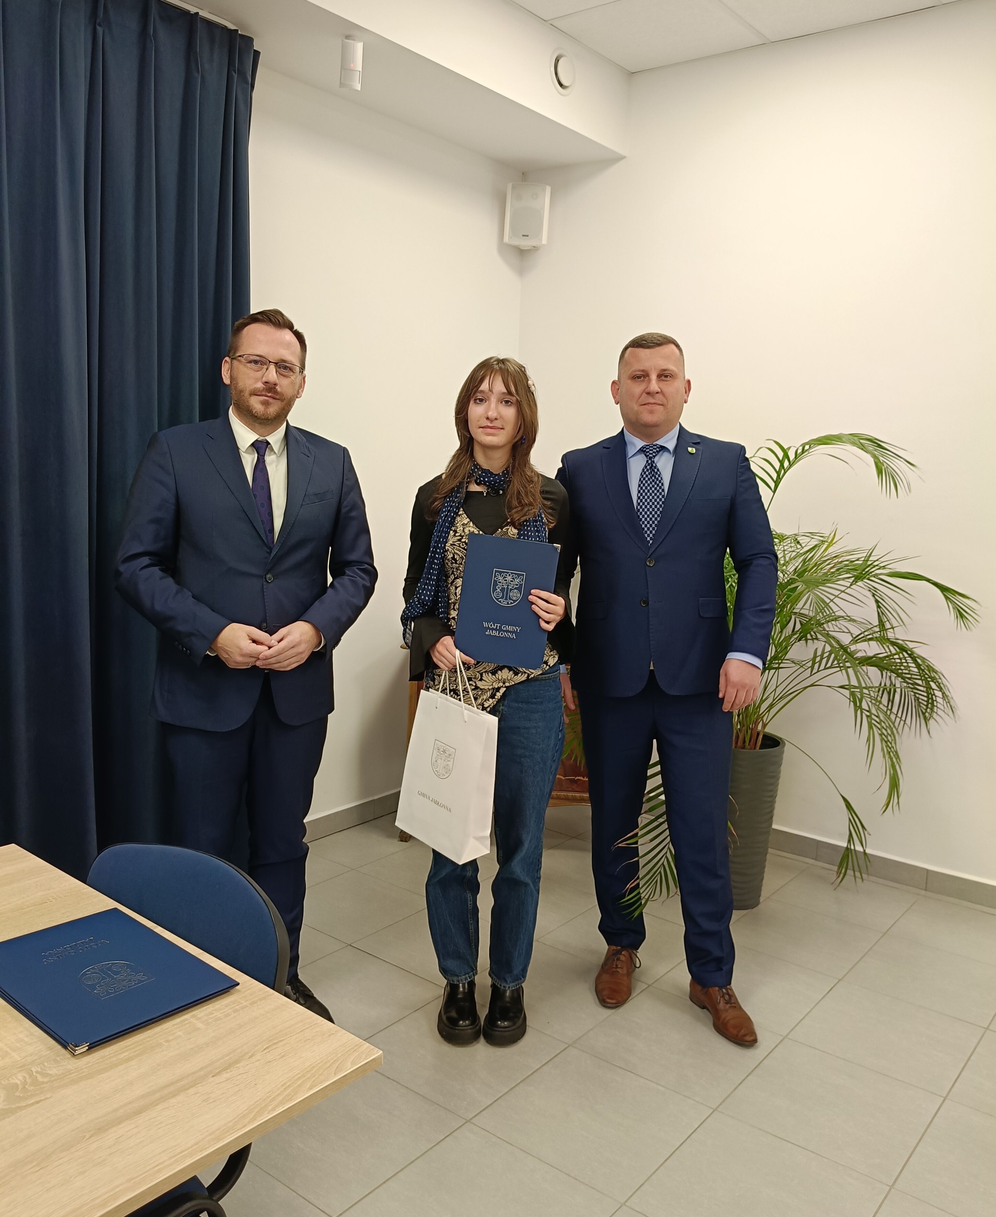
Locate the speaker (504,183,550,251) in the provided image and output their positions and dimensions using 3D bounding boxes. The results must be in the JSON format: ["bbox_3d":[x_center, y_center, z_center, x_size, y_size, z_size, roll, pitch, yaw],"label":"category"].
[{"bbox_3d":[0.117,-1.675,4.224,0.180,0.235,0.165,1,28,-6],"label":"speaker"}]

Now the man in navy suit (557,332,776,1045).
[{"bbox_3d":[0.433,0.189,2.687,0.590,1.800,0.400,4,8,12],"label":"man in navy suit"}]

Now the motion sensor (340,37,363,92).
[{"bbox_3d":[-0.443,-1.644,3.017,0.063,0.133,0.047,0,36,-14],"label":"motion sensor"}]

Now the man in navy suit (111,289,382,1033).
[{"bbox_3d":[-0.641,0.162,2.577,0.640,1.810,0.440,-2,8,-25],"label":"man in navy suit"}]

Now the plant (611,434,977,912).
[{"bbox_3d":[0.888,0.226,3.275,1.200,1.600,1.100,2,8,0],"label":"plant"}]

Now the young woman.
[{"bbox_3d":[-0.038,0.239,2.545,0.440,1.705,0.380,2,8,0],"label":"young woman"}]

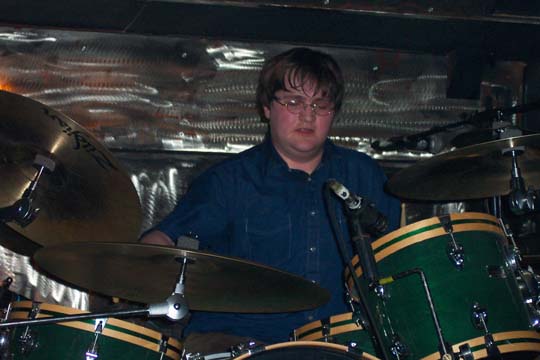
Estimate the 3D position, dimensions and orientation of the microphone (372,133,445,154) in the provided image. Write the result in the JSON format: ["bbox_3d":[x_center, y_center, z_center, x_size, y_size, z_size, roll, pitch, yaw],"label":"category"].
[{"bbox_3d":[0.297,-0.077,3.700,0.160,0.042,0.042,-2,-6,18],"label":"microphone"}]

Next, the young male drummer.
[{"bbox_3d":[0.020,0.335,3.751,0.660,1.300,0.800,3,-5,-12],"label":"young male drummer"}]

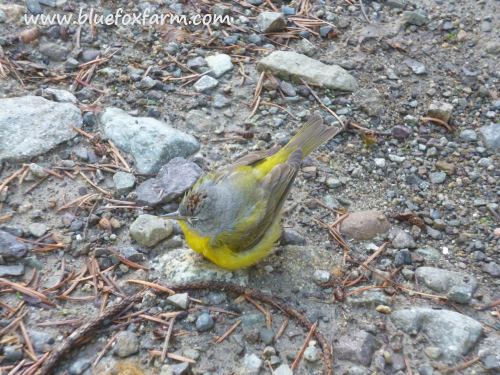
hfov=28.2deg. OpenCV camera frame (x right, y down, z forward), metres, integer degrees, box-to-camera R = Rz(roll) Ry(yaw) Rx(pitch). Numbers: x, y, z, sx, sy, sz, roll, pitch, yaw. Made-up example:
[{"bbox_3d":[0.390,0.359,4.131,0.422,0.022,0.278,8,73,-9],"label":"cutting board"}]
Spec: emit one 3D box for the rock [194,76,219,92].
[{"bbox_3d":[-0.027,-0.064,0.610,0.015,0.006,0.010,-26,51,-24],"label":"rock"}]

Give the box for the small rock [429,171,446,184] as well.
[{"bbox_3d":[0.106,-0.005,0.564,0.010,0.006,0.007,0,44,0],"label":"small rock"}]

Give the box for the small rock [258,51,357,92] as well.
[{"bbox_3d":[0.034,-0.070,0.601,0.063,0.016,0.025,18,48,17],"label":"small rock"}]

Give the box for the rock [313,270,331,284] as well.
[{"bbox_3d":[0.035,0.044,0.493,0.009,0.006,0.008,0,45,0],"label":"rock"}]

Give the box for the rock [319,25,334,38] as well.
[{"bbox_3d":[0.049,-0.100,0.635,0.010,0.008,0.010,0,45,0],"label":"rock"}]

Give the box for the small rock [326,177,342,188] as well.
[{"bbox_3d":[0.048,-0.003,0.561,0.008,0.005,0.006,0,44,0],"label":"small rock"}]

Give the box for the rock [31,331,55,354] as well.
[{"bbox_3d":[-0.100,0.075,0.481,0.011,0.006,0.009,0,44,0],"label":"rock"}]

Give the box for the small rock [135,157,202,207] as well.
[{"bbox_3d":[-0.045,-0.003,0.557,0.042,0.013,0.022,-30,52,-28],"label":"small rock"}]

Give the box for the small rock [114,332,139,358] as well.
[{"bbox_3d":[-0.057,0.073,0.462,0.011,0.010,0.014,0,45,0],"label":"small rock"}]

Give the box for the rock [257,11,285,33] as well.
[{"bbox_3d":[0.014,-0.106,0.639,0.019,0.011,0.015,0,45,0],"label":"rock"}]

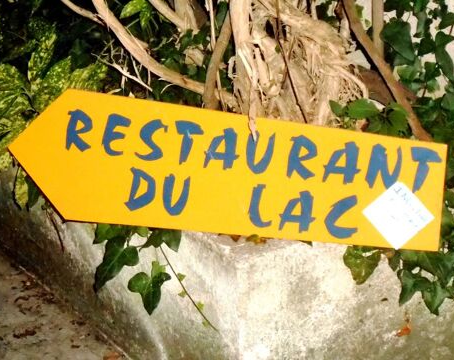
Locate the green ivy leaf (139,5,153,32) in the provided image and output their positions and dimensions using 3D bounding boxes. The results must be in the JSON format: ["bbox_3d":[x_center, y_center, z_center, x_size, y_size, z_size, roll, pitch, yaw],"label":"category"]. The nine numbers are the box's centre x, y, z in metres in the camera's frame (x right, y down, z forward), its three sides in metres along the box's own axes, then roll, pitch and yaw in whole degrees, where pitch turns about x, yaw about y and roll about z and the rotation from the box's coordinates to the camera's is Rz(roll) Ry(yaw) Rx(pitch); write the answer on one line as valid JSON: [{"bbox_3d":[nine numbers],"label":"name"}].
[{"bbox_3d":[-0.138,-0.278,2.500,0.024,0.048,0.022,-1,15,0],"label":"green ivy leaf"}]

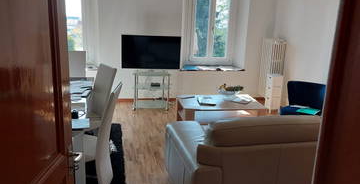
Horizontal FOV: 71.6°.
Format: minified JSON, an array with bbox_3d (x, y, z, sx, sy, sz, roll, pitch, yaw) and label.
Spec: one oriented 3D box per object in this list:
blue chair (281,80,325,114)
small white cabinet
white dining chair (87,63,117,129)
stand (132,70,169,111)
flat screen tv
[{"bbox_3d":[2.053,0.272,4.296,0.640,0.830,0.620,11,14,41],"label":"blue chair"},{"bbox_3d":[2.079,0.056,5.507,0.260,0.800,0.260,3,11,7],"label":"small white cabinet"},{"bbox_3d":[-1.237,0.231,3.472,0.580,1.030,0.430,-5,13,-31],"label":"white dining chair"},{"bbox_3d":[-0.625,-0.017,5.549,0.750,0.770,0.530,3,11,7],"label":"stand"},{"bbox_3d":[-0.669,-0.903,5.767,1.360,0.765,0.070,3,11,7],"label":"flat screen tv"}]

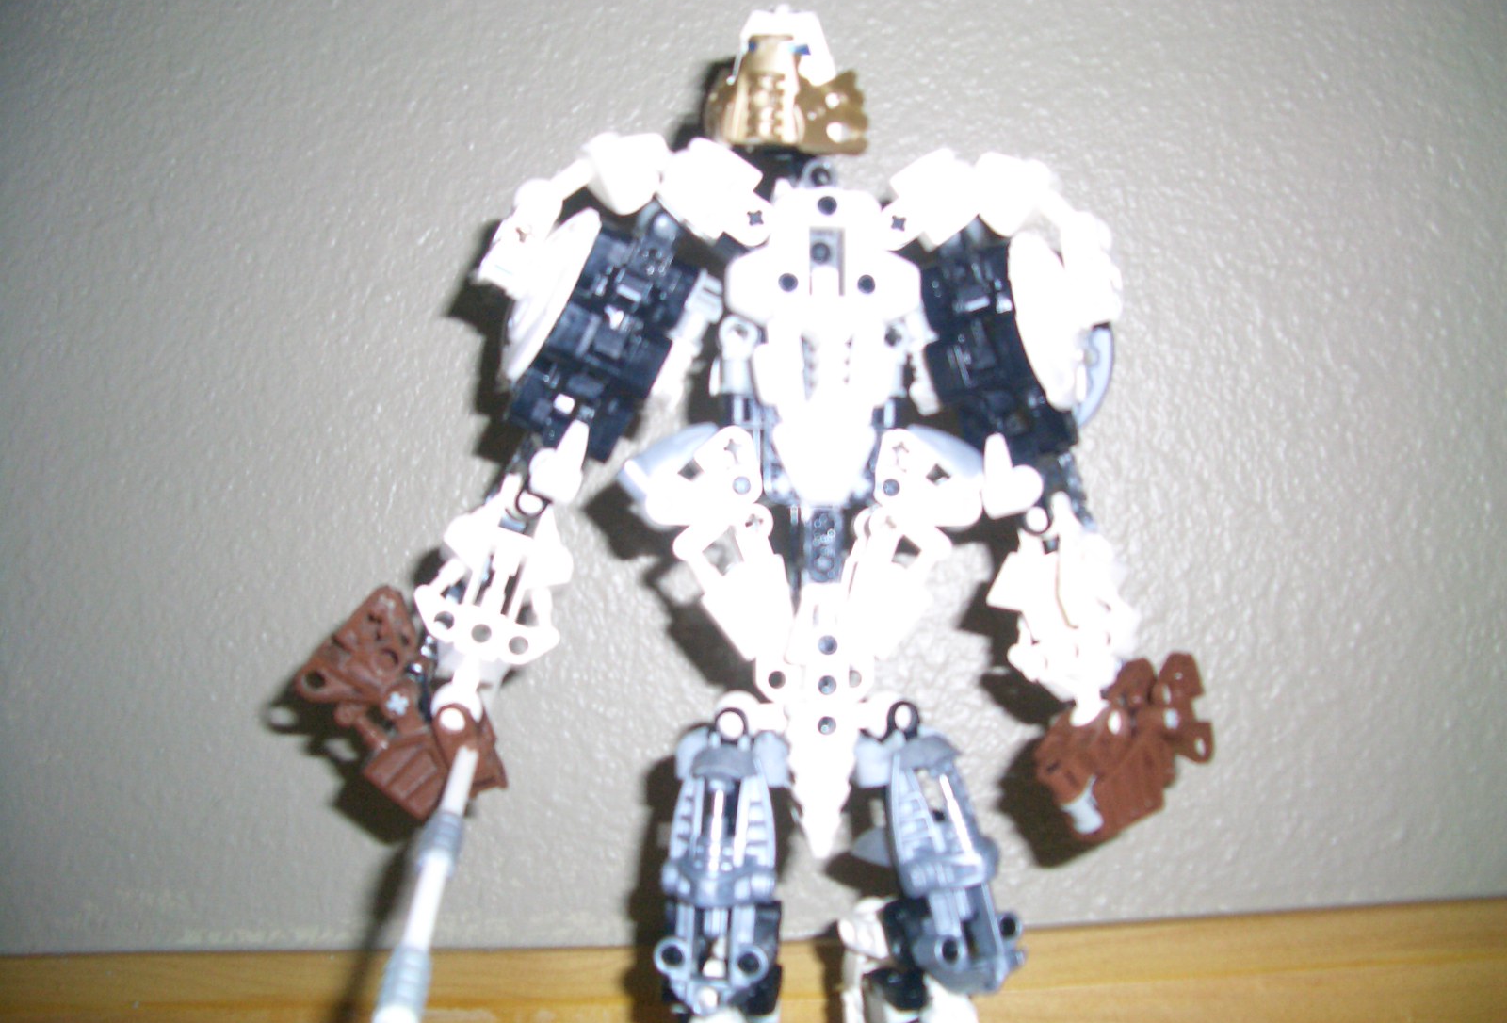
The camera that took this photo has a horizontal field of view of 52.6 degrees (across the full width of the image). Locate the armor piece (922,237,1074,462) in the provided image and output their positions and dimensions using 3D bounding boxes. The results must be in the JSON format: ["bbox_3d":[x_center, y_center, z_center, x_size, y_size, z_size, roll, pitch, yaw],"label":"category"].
[{"bbox_3d":[0.052,-0.034,0.321,0.022,0.043,0.022,-17,-2,-3],"label":"armor piece"}]

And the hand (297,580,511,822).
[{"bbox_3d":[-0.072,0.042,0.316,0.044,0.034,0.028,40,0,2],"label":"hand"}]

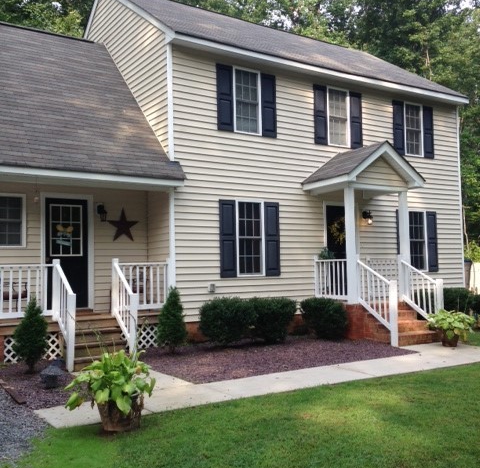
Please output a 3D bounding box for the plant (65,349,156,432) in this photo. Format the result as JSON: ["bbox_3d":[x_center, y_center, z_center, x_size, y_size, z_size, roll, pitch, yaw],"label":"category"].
[{"bbox_3d":[-1.246,1.492,5.946,0.880,0.790,0.860,1,-4,-34],"label":"plant"}]

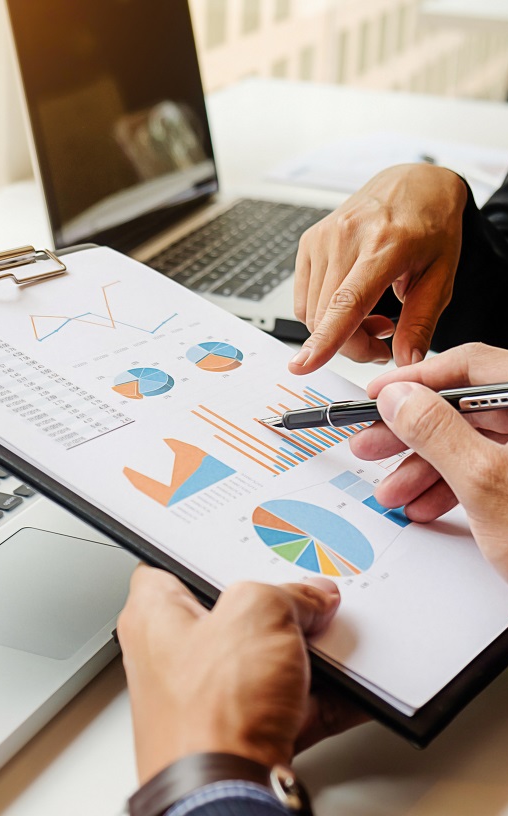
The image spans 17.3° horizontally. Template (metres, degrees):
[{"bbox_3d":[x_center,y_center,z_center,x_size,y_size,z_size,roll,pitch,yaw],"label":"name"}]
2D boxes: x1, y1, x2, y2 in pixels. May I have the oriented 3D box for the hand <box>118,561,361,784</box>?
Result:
[{"bbox_3d":[-0.006,0.088,0.597,0.098,0.070,0.135,6,34,9],"label":"hand"}]

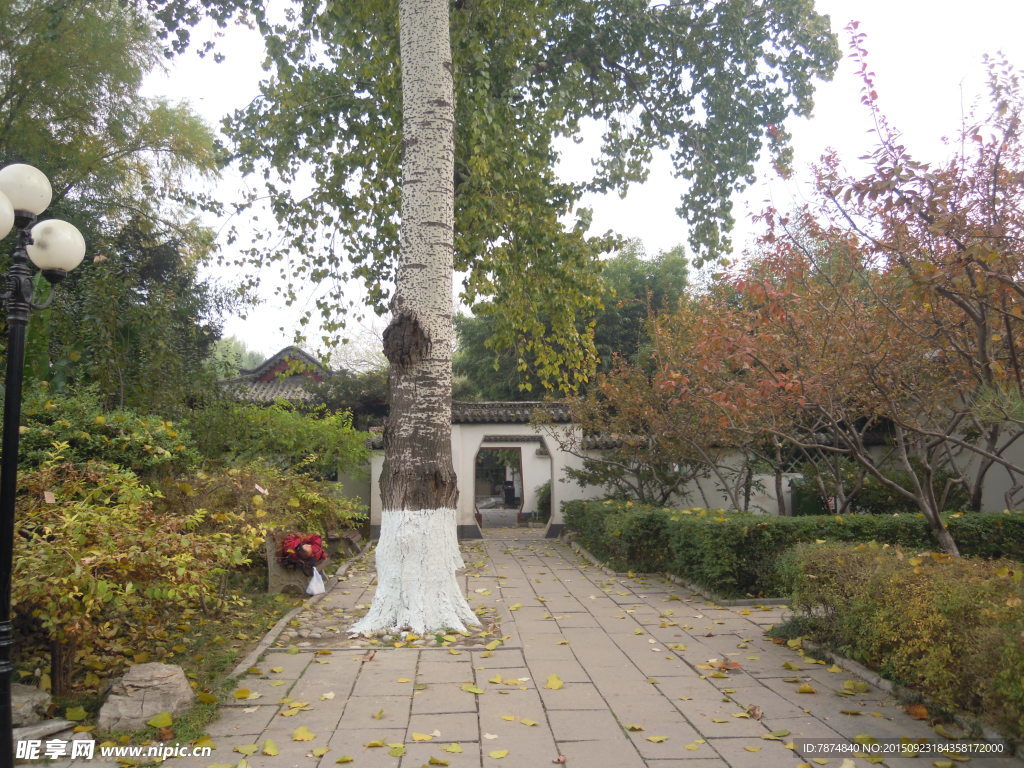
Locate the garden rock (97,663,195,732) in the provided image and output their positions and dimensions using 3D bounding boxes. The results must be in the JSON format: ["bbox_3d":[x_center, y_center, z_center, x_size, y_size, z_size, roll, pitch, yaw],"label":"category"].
[{"bbox_3d":[-2.178,1.835,4.926,0.540,0.300,0.420,3,-6,-29],"label":"garden rock"}]

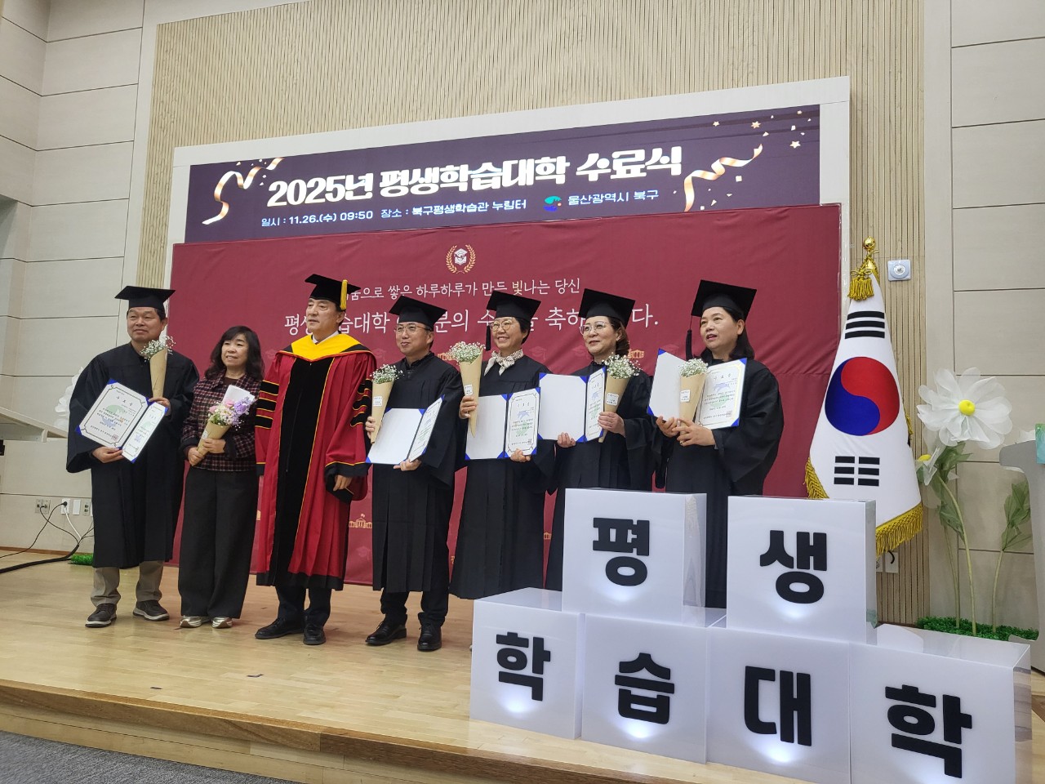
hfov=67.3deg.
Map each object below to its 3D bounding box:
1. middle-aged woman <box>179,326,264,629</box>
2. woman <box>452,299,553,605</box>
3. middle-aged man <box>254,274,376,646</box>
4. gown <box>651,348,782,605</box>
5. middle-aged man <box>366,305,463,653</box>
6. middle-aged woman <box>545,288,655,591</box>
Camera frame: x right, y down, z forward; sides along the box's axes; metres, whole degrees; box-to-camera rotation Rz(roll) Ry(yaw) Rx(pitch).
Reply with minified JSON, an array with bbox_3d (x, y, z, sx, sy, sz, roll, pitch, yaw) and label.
[{"bbox_3d":[-1.594,0.425,4.157,0.420,1.565,0.340,2,-5,3],"label":"middle-aged woman"},{"bbox_3d":[-0.104,0.360,3.786,0.510,1.724,0.430,1,-5,10],"label":"woman"},{"bbox_3d":[-1.055,0.304,4.034,0.580,1.823,0.430,1,-5,13],"label":"middle-aged man"},{"bbox_3d":[0.877,0.419,3.442,0.560,1.189,0.440,-2,-7,40],"label":"gown"},{"bbox_3d":[-0.538,0.361,3.901,0.500,1.712,0.430,1,-5,12],"label":"middle-aged man"},{"bbox_3d":[0.367,0.370,3.641,0.540,1.725,0.440,-1,-6,33],"label":"middle-aged woman"}]

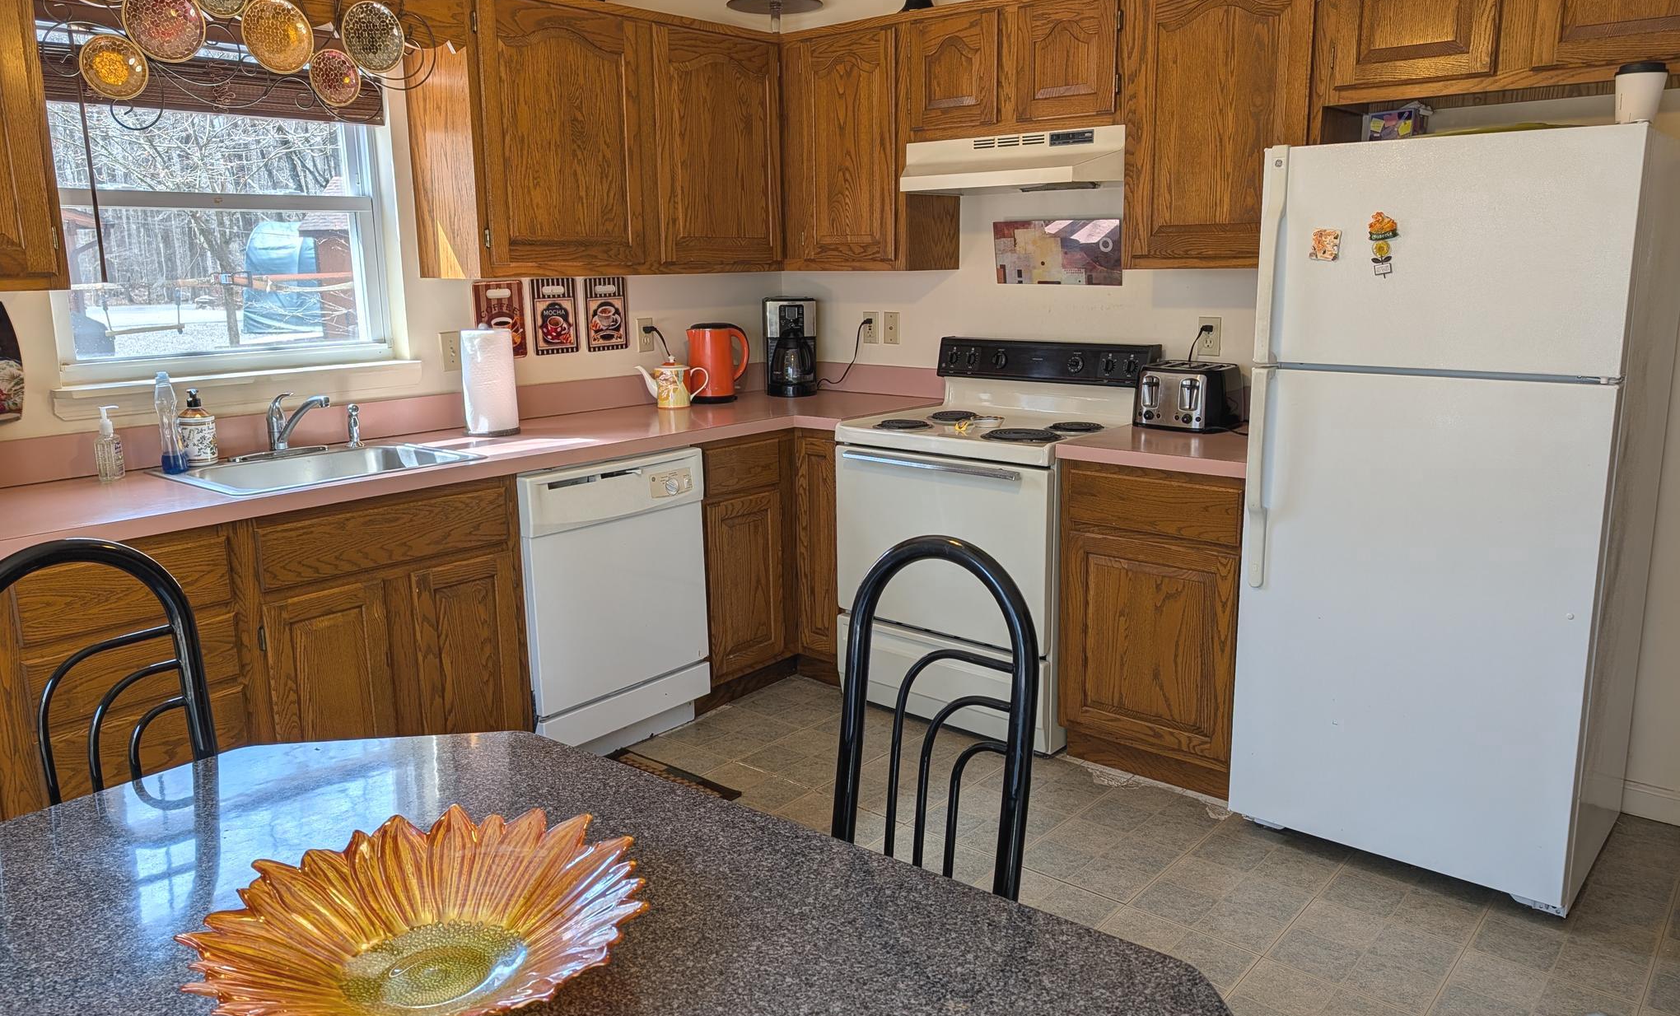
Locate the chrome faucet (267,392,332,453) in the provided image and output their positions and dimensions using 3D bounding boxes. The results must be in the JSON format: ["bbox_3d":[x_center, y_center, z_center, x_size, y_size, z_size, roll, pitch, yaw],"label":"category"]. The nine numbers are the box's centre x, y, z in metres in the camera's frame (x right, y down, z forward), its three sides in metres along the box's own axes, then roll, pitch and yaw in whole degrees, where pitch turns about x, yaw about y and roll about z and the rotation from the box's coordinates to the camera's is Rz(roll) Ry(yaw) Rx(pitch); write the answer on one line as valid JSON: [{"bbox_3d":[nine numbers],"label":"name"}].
[{"bbox_3d":[-1.388,-0.214,2.982,0.200,0.156,0.065,6,13,27],"label":"chrome faucet"}]

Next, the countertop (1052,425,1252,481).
[{"bbox_3d":[0.990,-0.170,3.146,0.550,0.038,0.637,9,16,40],"label":"countertop"}]

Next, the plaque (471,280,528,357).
[{"bbox_3d":[-1.041,-0.579,3.583,0.010,0.233,0.176,9,16,40],"label":"plaque"}]

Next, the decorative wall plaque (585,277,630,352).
[{"bbox_3d":[-0.774,-0.644,3.885,0.010,0.239,0.166,9,16,40],"label":"decorative wall plaque"}]

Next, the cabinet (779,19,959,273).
[{"bbox_3d":[0.101,-1.181,3.905,0.520,0.754,0.323,9,16,40],"label":"cabinet"}]

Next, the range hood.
[{"bbox_3d":[0.545,-1.025,3.466,0.750,0.151,0.452,9,16,40],"label":"range hood"}]

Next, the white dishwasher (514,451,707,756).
[{"bbox_3d":[-0.823,0.261,3.474,0.610,0.870,0.597,9,16,40],"label":"white dishwasher"}]

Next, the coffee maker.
[{"bbox_3d":[-0.193,-0.591,4.295,0.190,0.343,0.220,-3,12,-9],"label":"coffee maker"}]

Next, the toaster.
[{"bbox_3d":[0.999,-0.324,3.345,0.231,0.179,0.208,9,16,40],"label":"toaster"}]

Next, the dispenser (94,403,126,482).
[{"bbox_3d":[-1.701,-0.153,2.712,0.048,0.180,0.060,-3,12,-8],"label":"dispenser"}]

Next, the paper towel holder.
[{"bbox_3d":[-1.022,-0.373,3.376,0.172,0.318,0.172,9,16,40],"label":"paper towel holder"}]

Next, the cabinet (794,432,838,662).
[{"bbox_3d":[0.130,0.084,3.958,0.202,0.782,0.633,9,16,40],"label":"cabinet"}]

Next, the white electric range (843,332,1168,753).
[{"bbox_3d":[0.470,0.070,3.604,0.763,1.131,0.673,9,16,40],"label":"white electric range"}]

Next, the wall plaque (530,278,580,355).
[{"bbox_3d":[-0.901,-0.609,3.707,0.010,0.238,0.164,9,16,40],"label":"wall plaque"}]

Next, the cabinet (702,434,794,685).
[{"bbox_3d":[-0.496,0.138,3.887,0.625,0.831,0.410,9,16,40],"label":"cabinet"}]

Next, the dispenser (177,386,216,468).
[{"bbox_3d":[-1.583,-0.204,2.872,0.086,0.189,0.086,-7,14,-27],"label":"dispenser"}]

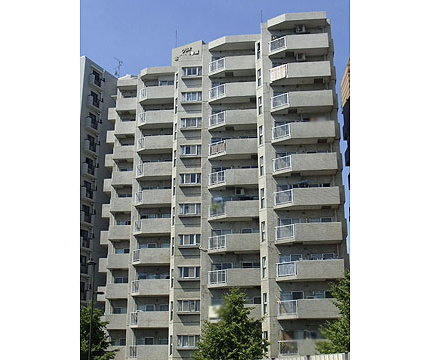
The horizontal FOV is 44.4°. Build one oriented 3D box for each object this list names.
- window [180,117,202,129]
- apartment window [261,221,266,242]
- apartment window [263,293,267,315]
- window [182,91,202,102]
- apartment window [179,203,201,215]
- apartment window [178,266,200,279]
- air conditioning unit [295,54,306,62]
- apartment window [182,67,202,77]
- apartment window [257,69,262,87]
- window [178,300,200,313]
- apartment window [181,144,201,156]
[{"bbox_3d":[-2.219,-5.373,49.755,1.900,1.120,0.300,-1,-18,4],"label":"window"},{"bbox_3d":[3.879,4.150,42.056,0.400,1.620,0.120,-17,-26,40],"label":"apartment window"},{"bbox_3d":[3.853,9.454,40.204,0.400,1.620,0.120,-17,-26,40],"label":"apartment window"},{"bbox_3d":[-2.233,-7.926,50.499,1.850,1.050,0.150,-2,-19,6],"label":"window"},{"bbox_3d":[-2.194,2.602,46.793,1.850,1.050,0.150,-2,-19,6],"label":"apartment window"},{"bbox_3d":[-2.208,7.913,44.927,1.850,1.050,0.150,-2,-19,6],"label":"apartment window"},{"bbox_3d":[7.416,-10.563,45.434,0.800,0.580,0.310,-2,-19,6],"label":"air conditioning unit"},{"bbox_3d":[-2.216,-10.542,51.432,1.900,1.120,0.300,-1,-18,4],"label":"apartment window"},{"bbox_3d":[3.969,-9.008,46.576,0.130,1.750,0.500,17,-24,-41],"label":"apartment window"},{"bbox_3d":[-2.162,10.561,43.990,1.850,1.050,0.150,-2,-19,6],"label":"window"},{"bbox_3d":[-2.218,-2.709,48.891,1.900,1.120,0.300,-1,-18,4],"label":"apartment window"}]

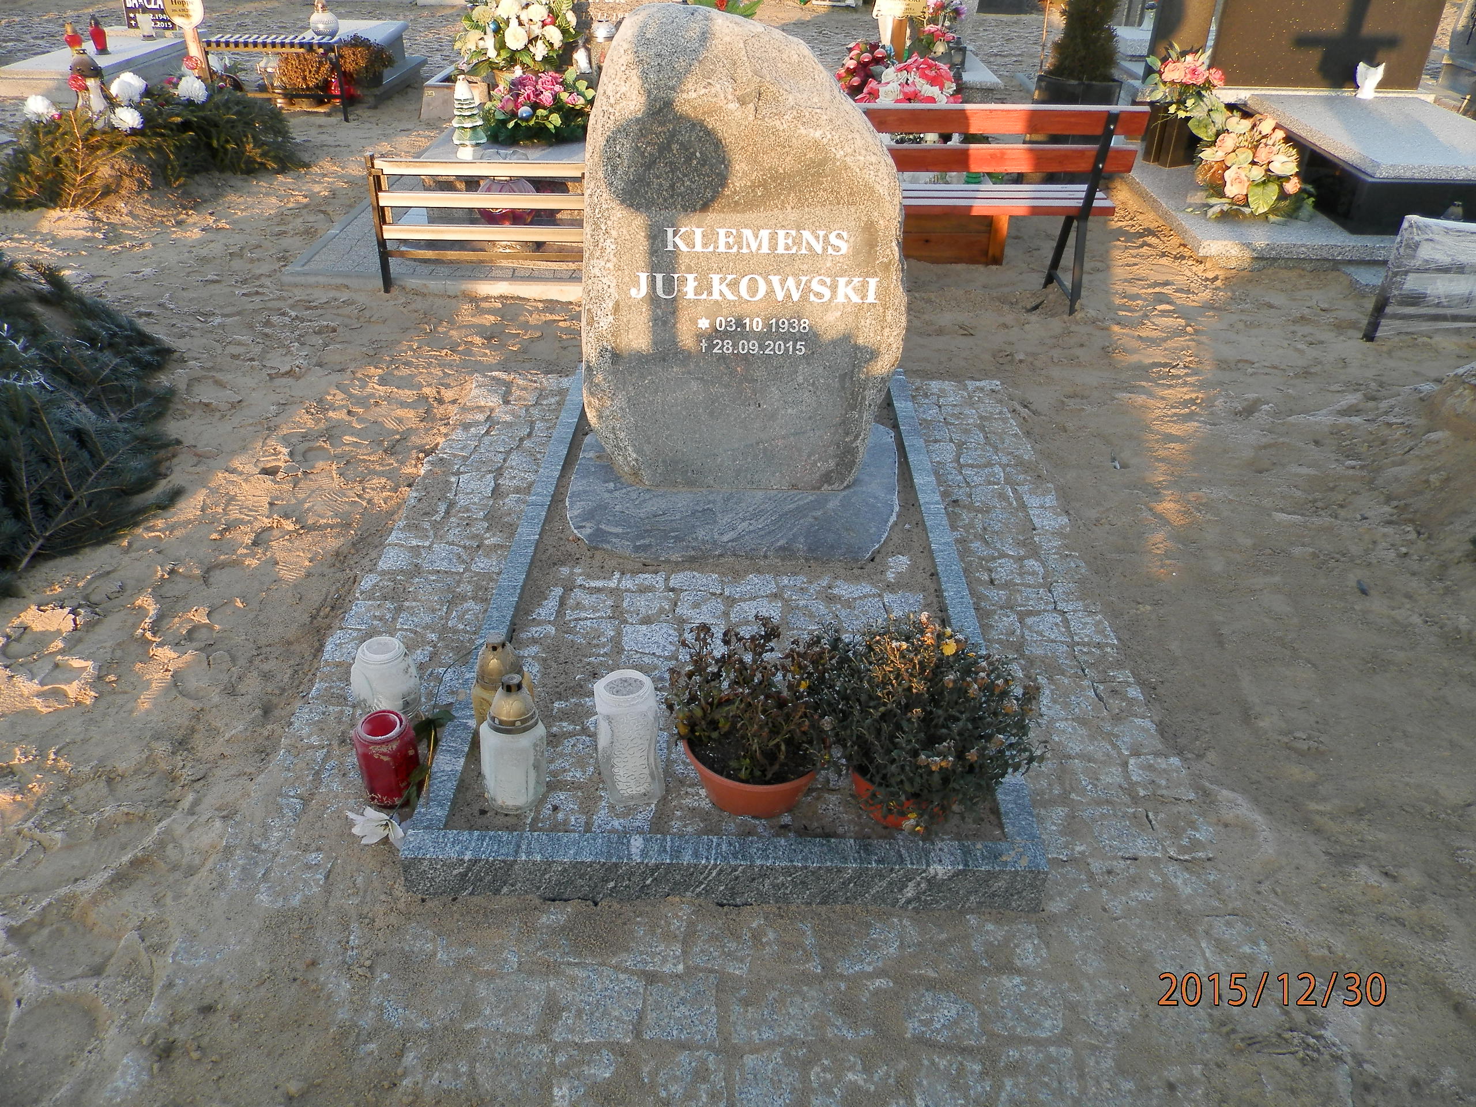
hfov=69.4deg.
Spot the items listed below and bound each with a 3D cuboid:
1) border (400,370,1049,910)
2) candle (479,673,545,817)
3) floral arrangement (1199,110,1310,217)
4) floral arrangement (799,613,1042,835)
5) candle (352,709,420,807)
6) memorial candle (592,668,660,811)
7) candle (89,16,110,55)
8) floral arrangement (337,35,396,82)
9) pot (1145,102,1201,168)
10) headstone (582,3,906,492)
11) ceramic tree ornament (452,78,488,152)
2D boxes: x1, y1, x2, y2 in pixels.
[{"bbox_3d":[-0.004,-0.006,2.592,1.040,0.100,2.030,1,32,1],"label":"border"},{"bbox_3d":[-0.339,0.282,1.608,0.096,0.235,0.096,5,33,-2],"label":"candle"},{"bbox_3d":[2.103,-1.584,4.328,0.423,0.378,0.360,1,33,0],"label":"floral arrangement"},{"bbox_3d":[0.301,0.289,1.848,0.390,0.320,0.350,1,32,1],"label":"floral arrangement"},{"bbox_3d":[-0.560,0.324,1.698,0.098,0.141,0.098,5,33,-2],"label":"candle"},{"bbox_3d":[-0.168,0.284,1.637,0.091,0.205,0.091,-1,33,2],"label":"memorial candle"},{"bbox_3d":[-4.223,-3.415,7.029,0.110,0.225,0.110,1,33,0],"label":"candle"},{"bbox_3d":[-2.690,-3.578,7.735,0.420,0.340,0.420,1,32,1],"label":"floral arrangement"},{"bbox_3d":[2.337,-2.235,5.668,0.240,0.310,0.230,-9,34,-14],"label":"pot"},{"bbox_3d":[0.016,-0.734,2.657,0.820,1.110,0.310,1,32,1],"label":"headstone"},{"bbox_3d":[-1.096,-1.762,4.314,0.138,0.287,0.138,1,33,0],"label":"ceramic tree ornament"}]

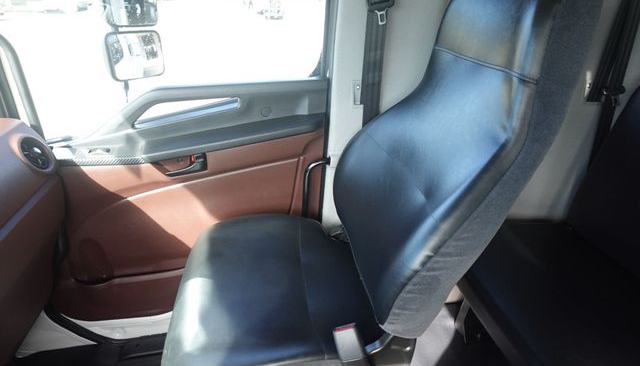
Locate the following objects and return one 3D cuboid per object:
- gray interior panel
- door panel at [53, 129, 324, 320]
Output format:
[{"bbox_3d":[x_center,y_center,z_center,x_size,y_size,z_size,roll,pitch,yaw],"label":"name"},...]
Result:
[{"bbox_3d":[-0.371,-0.182,1.041,0.790,0.234,0.120,-4,29,-11],"label":"gray interior panel"},{"bbox_3d":[-0.442,0.168,1.215,0.912,0.698,0.110,-4,29,-11],"label":"door panel"}]

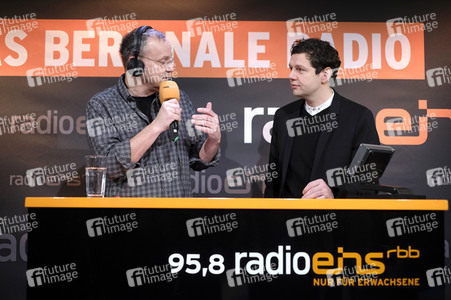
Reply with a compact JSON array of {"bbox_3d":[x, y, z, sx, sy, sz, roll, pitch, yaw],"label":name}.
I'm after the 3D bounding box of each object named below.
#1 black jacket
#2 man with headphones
[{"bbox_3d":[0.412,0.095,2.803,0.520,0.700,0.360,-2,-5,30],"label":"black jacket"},{"bbox_3d":[-0.313,0.379,2.691,0.560,1.790,0.430,2,-5,-26],"label":"man with headphones"}]

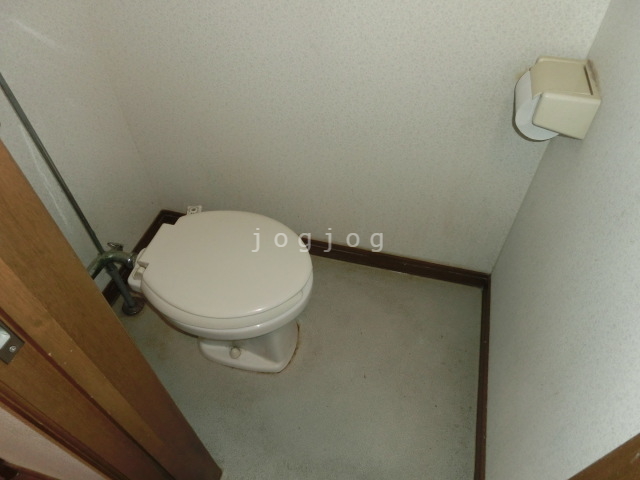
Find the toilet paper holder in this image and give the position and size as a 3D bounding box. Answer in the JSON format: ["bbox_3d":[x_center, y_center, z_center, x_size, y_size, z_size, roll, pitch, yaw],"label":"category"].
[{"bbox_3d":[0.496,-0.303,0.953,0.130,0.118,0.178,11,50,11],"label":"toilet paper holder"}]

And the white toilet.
[{"bbox_3d":[-0.260,0.188,1.358,0.519,0.410,0.375,11,50,11],"label":"white toilet"}]

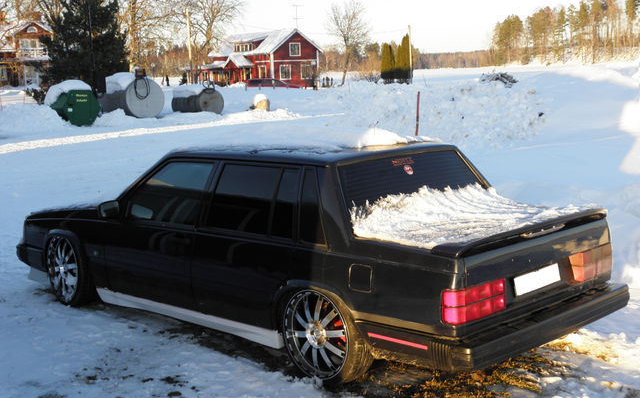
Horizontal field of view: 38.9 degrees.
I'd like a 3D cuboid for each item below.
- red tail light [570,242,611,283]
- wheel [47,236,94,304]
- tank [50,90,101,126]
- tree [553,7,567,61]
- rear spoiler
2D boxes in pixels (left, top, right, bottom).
[{"bbox_3d":[1.694,0.404,5.714,0.150,0.200,0.390,7,10,43],"label":"red tail light"},{"bbox_3d":[-1.969,0.556,7.288,0.220,0.620,0.620,-7,10,-41],"label":"wheel"},{"bbox_3d":[-8.987,-3.304,32.861,1.350,1.250,1.700,-7,10,-38],"label":"tank"},{"bbox_3d":[71.382,-49.079,270.000,4.200,16.200,4.200,-1,8,0],"label":"tree"},{"bbox_3d":[1.218,0.180,5.285,0.210,0.085,1.680,7,11,42],"label":"rear spoiler"}]

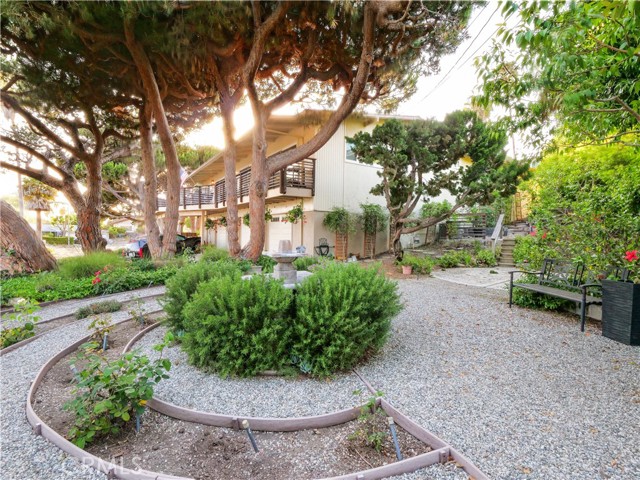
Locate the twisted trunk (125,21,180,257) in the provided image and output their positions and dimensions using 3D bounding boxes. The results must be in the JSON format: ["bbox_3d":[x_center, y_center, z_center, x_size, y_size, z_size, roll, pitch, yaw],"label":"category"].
[{"bbox_3d":[-5.400,-3.120,9.500,1.750,7.850,1.200,0,1,0],"label":"twisted trunk"}]

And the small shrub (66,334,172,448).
[{"bbox_3d":[-1.320,0.955,1.940,0.630,0.600,0.550,0,1,0],"label":"small shrub"}]

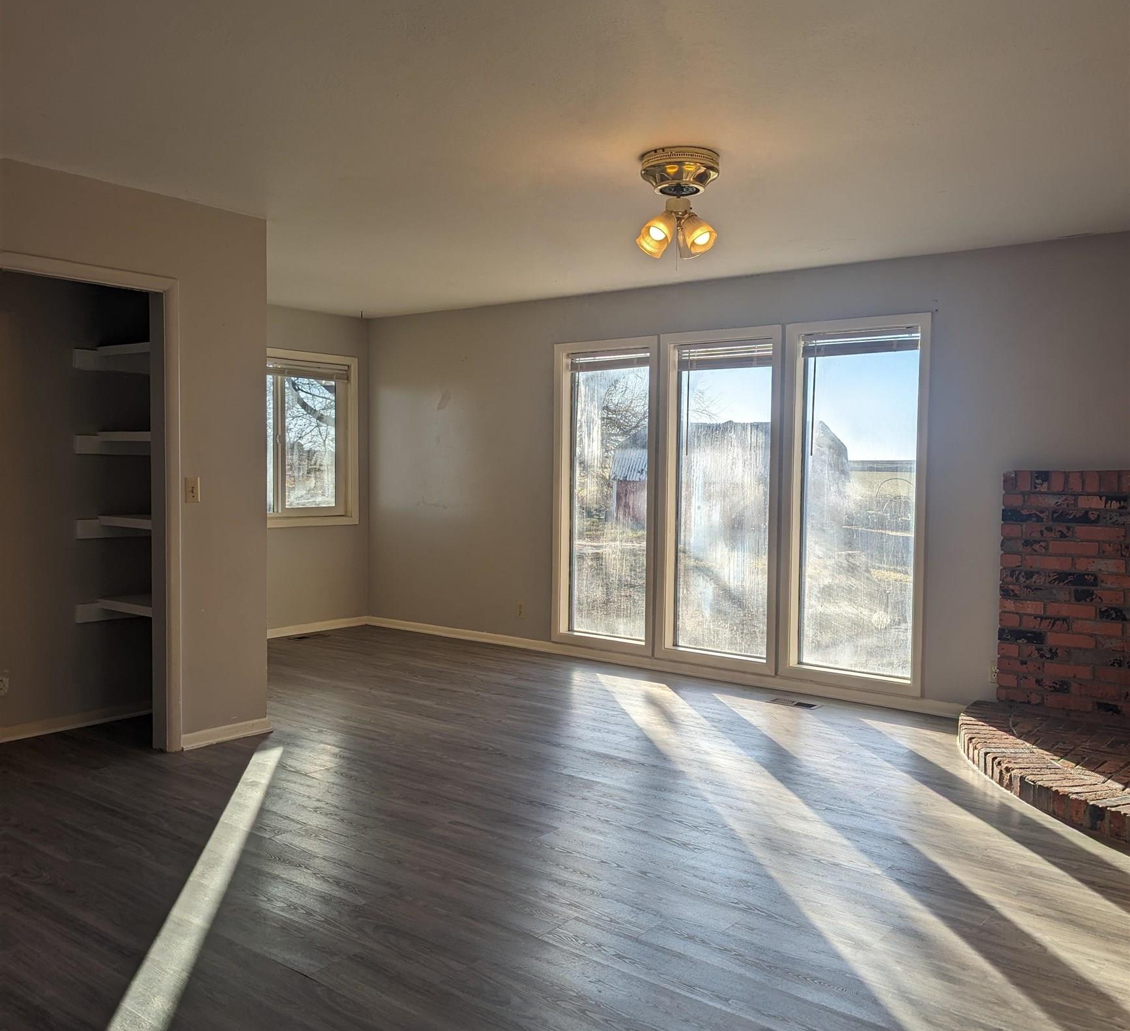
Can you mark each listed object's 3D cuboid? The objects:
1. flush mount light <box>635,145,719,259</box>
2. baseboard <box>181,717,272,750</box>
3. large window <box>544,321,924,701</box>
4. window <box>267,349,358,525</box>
[{"bbox_3d":[0.426,-1.137,3.862,0.295,0.360,0.295,1,3,6],"label":"flush mount light"},{"bbox_3d":[-1.556,1.017,4.853,0.018,0.070,0.475,3,3,38],"label":"baseboard"},{"bbox_3d":[0.944,-0.098,6.385,2.568,2.049,0.110,3,3,38],"label":"large window"},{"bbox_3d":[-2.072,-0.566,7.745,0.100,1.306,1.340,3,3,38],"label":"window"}]

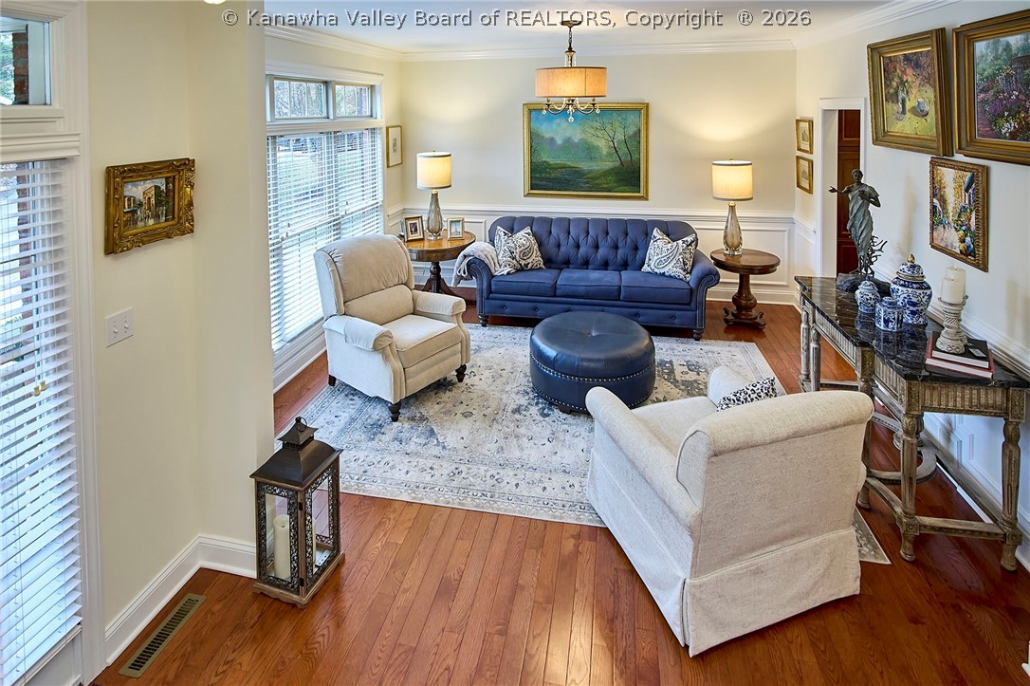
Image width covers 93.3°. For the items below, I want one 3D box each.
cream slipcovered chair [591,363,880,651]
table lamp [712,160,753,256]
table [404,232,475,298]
[{"bbox_3d":[0.909,0.522,2.243,0.902,0.897,0.911,-7,22,-16],"label":"cream slipcovered chair"},{"bbox_3d":[2.058,-1.295,4.700,0.360,0.880,0.360,4,24,10],"label":"table lamp"},{"bbox_3d":[-0.800,-0.762,5.070,0.804,0.724,0.804,4,21,11],"label":"table"}]

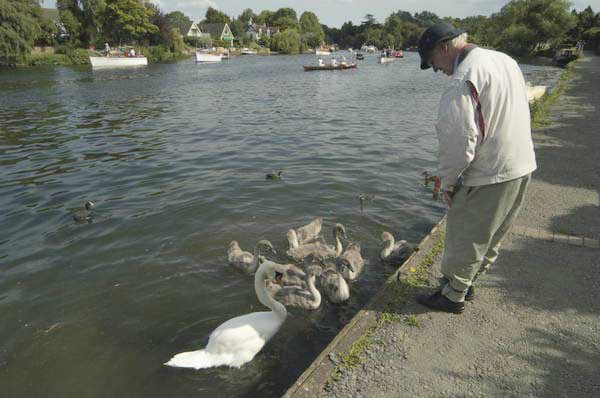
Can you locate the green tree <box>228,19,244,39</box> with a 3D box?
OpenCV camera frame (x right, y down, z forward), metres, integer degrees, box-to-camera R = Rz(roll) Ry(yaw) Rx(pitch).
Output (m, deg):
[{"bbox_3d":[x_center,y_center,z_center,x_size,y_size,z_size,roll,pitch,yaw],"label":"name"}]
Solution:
[{"bbox_3d":[-18.288,-48.718,118.420,4.389,8.764,4.389,0,21,0],"label":"green tree"}]

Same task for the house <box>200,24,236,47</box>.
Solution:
[{"bbox_3d":[-26.630,-52.355,127.727,9.000,7.500,6.200,11,24,27],"label":"house"}]

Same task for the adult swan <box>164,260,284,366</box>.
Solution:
[{"bbox_3d":[-0.450,0.708,2.461,0.860,0.650,0.360,-12,24,-28],"label":"adult swan"}]

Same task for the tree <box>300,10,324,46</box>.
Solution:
[{"bbox_3d":[4.000,-52.809,125.413,7.500,11.600,7.500,0,21,0],"label":"tree"}]

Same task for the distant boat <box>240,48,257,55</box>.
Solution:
[{"bbox_3d":[-14.200,-40.257,108.797,5.200,1.600,2.000,7,22,19],"label":"distant boat"}]

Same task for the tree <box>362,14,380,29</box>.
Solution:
[{"bbox_3d":[43.988,-104.478,249.141,12.919,19.312,12.919,0,21,0],"label":"tree"}]

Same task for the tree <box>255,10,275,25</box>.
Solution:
[{"bbox_3d":[-11.597,-57.538,136.464,7.731,12.459,7.731,0,21,0],"label":"tree"}]

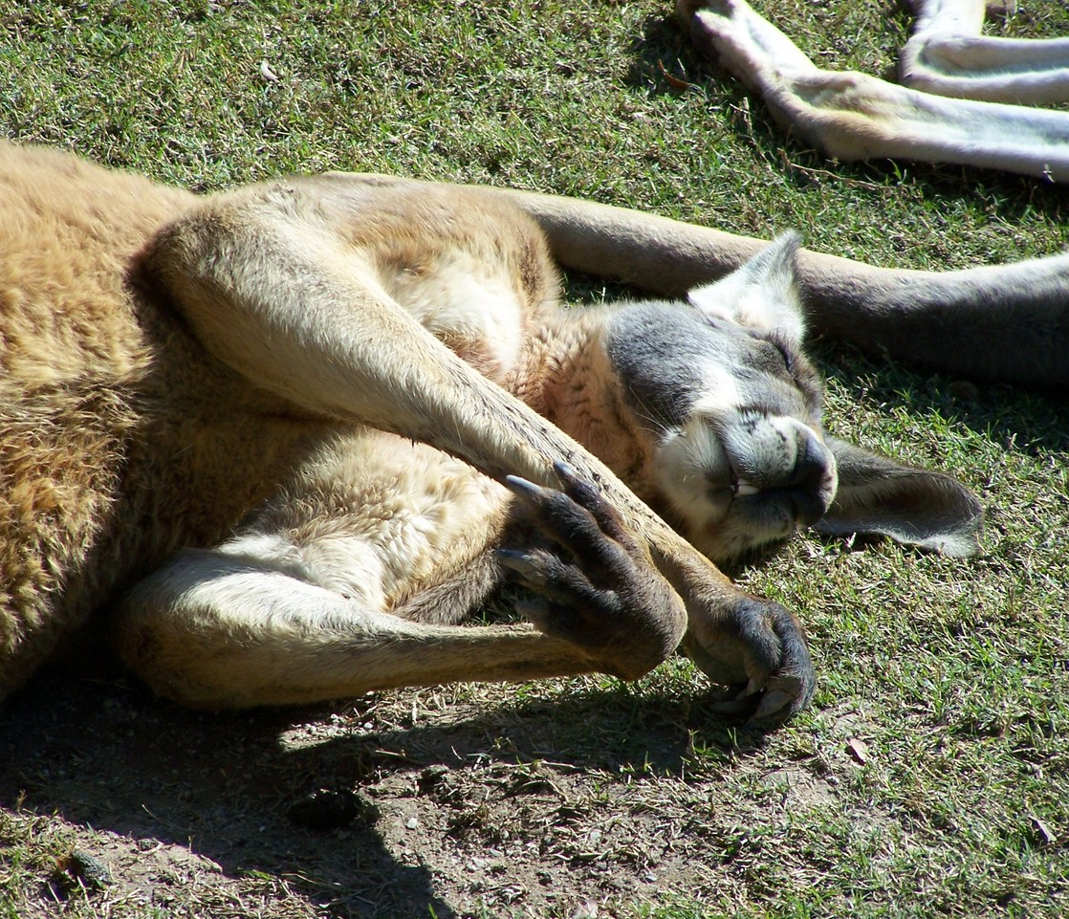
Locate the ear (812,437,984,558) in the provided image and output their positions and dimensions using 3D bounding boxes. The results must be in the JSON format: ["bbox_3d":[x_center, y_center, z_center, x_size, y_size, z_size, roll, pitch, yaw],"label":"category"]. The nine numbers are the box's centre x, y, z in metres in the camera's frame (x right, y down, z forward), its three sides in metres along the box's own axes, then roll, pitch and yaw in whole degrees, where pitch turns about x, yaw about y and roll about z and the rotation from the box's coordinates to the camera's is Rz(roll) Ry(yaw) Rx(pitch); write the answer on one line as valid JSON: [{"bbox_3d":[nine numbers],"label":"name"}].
[{"bbox_3d":[0.189,0.018,7.120,0.108,0.052,0.035,16,14,-15],"label":"ear"}]

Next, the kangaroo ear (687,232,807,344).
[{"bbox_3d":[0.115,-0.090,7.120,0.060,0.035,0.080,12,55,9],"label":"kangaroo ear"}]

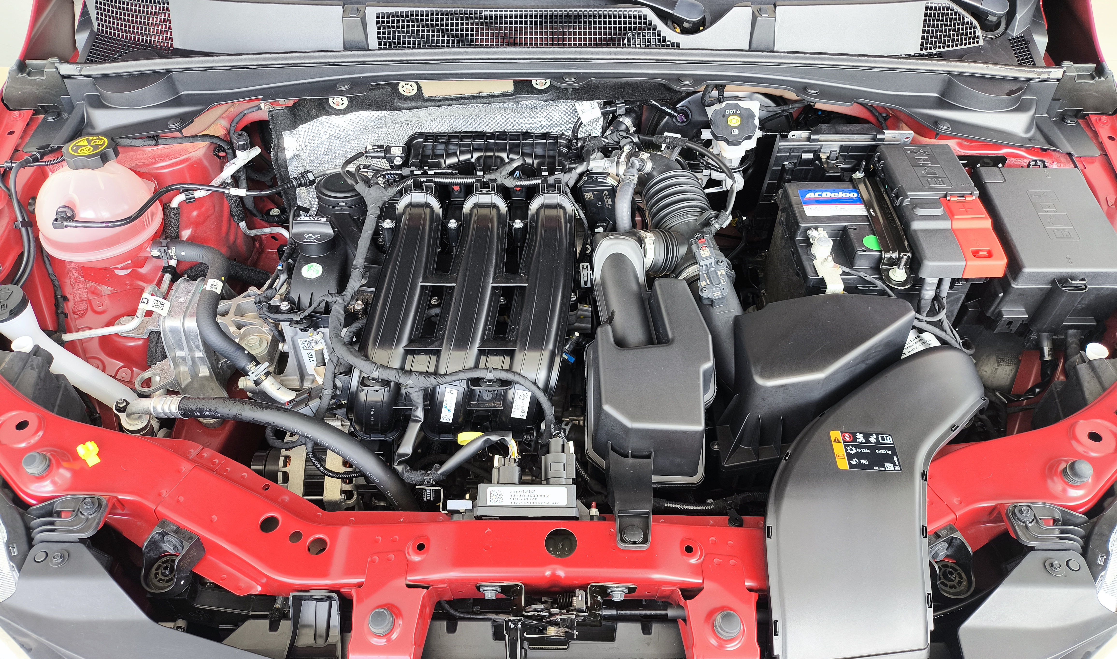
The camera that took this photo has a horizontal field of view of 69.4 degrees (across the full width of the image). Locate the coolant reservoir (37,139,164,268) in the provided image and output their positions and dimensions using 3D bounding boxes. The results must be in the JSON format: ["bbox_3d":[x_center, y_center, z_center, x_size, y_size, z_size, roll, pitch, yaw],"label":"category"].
[{"bbox_3d":[-0.620,-0.162,1.092,0.160,0.178,0.160,0,48,0],"label":"coolant reservoir"}]

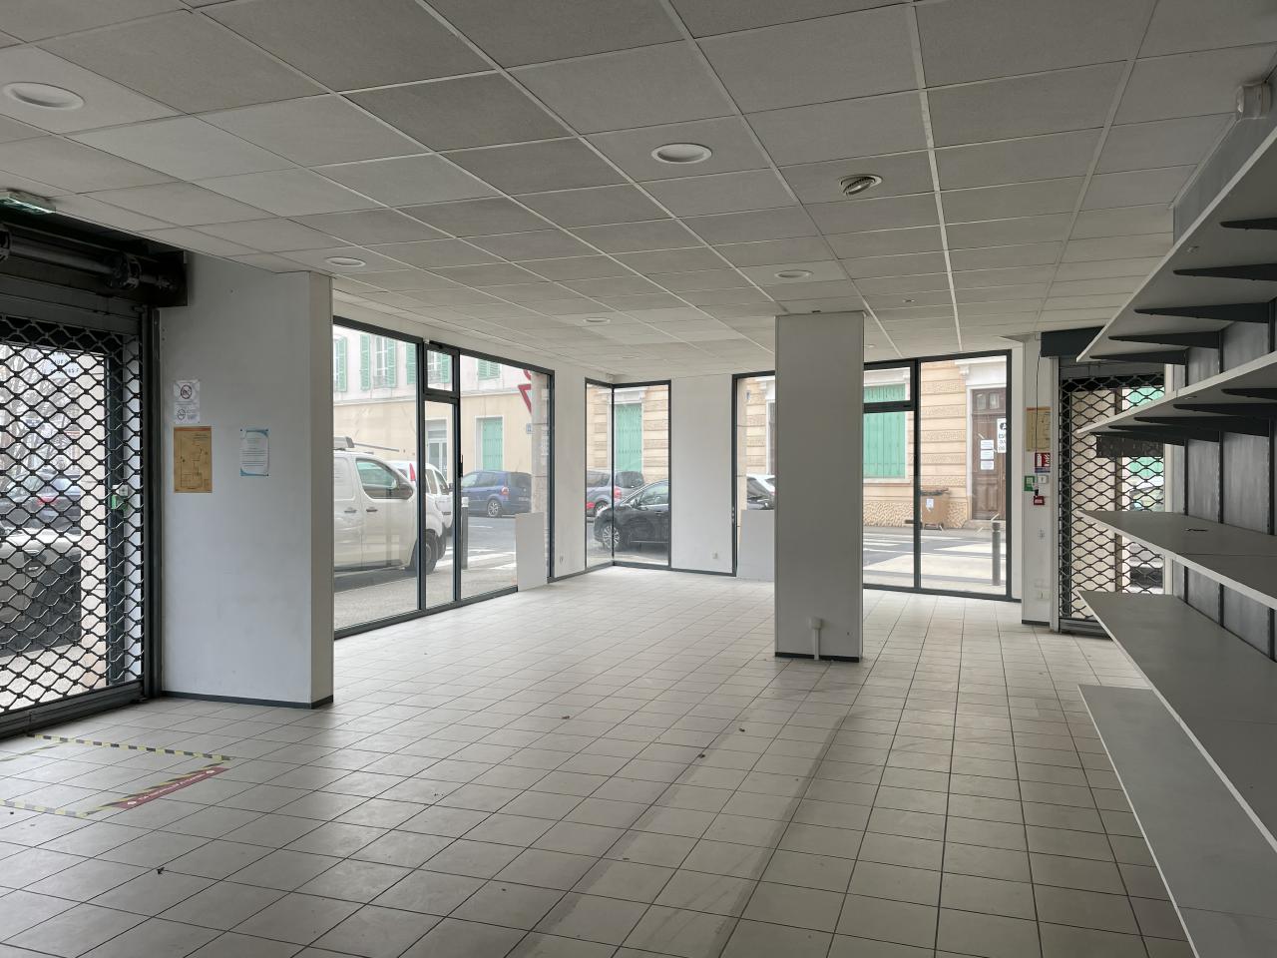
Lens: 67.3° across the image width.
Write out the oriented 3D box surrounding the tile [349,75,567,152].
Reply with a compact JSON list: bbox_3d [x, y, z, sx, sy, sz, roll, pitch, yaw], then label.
[{"bbox_3d":[-0.598,-1.256,3.288,0.600,0.025,0.600,0,0,19],"label":"tile"}]

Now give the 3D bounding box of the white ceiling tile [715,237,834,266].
[{"bbox_3d":[0.771,-1.270,5.357,0.595,0.020,0.595,0,0,20],"label":"white ceiling tile"}]

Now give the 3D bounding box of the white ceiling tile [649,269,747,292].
[{"bbox_3d":[0.407,-1.274,6.123,0.595,0.020,0.595,0,0,20],"label":"white ceiling tile"}]

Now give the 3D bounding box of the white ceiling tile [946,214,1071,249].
[{"bbox_3d":[1.902,-1.272,4.955,0.595,0.020,0.595,0,0,20],"label":"white ceiling tile"}]

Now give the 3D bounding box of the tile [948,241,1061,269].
[{"bbox_3d":[2.099,-1.281,5.521,0.586,0.020,0.588,0,0,19],"label":"tile"}]

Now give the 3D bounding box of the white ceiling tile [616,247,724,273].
[{"bbox_3d":[0.205,-1.265,5.545,0.595,0.030,0.595,0,0,19],"label":"white ceiling tile"}]

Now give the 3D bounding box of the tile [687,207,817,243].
[{"bbox_3d":[0.567,-1.266,4.790,0.586,0.020,0.588,0,0,19],"label":"tile"}]

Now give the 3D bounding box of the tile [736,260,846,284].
[{"bbox_3d":[0.967,-1.274,5.921,0.586,0.020,0.588,0,0,19],"label":"tile"}]

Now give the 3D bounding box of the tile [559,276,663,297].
[{"bbox_3d":[-0.164,-1.273,6.321,0.586,0.020,0.588,0,0,19],"label":"tile"}]

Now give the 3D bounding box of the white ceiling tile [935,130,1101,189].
[{"bbox_3d":[1.499,-1.264,3.824,0.595,0.020,0.595,0,0,20],"label":"white ceiling tile"}]

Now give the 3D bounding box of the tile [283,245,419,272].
[{"bbox_3d":[-1.692,-1.269,5.579,0.595,0.030,0.595,0,0,19],"label":"tile"}]

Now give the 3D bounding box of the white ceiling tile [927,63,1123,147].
[{"bbox_3d":[1.303,-1.259,3.248,0.595,0.030,0.595,0,0,19],"label":"white ceiling tile"}]

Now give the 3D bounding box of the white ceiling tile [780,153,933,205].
[{"bbox_3d":[0.934,-1.264,4.025,0.595,0.020,0.595,0,0,20],"label":"white ceiling tile"}]

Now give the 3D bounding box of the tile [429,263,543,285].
[{"bbox_3d":[-0.929,-1.273,5.951,0.600,0.025,0.600,0,0,19],"label":"tile"}]

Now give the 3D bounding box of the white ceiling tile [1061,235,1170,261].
[{"bbox_3d":[2.665,-1.295,5.317,0.600,0.025,0.600,0,0,19],"label":"white ceiling tile"}]

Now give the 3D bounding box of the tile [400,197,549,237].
[{"bbox_3d":[-0.760,-1.259,4.613,0.595,0.030,0.595,0,0,19],"label":"tile"}]

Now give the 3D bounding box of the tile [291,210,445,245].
[{"bbox_3d":[-1.329,-1.271,4.819,0.600,0.025,0.600,0,0,19],"label":"tile"}]

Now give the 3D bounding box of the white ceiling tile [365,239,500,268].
[{"bbox_3d":[-1.126,-1.265,5.395,0.595,0.020,0.595,0,0,20],"label":"white ceiling tile"}]

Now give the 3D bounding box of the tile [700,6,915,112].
[{"bbox_3d":[0.532,-1.256,2.893,0.586,0.020,0.588,0,0,19],"label":"tile"}]

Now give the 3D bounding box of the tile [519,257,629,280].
[{"bbox_3d":[-0.364,-1.270,5.751,0.600,0.025,0.600,0,0,19],"label":"tile"}]

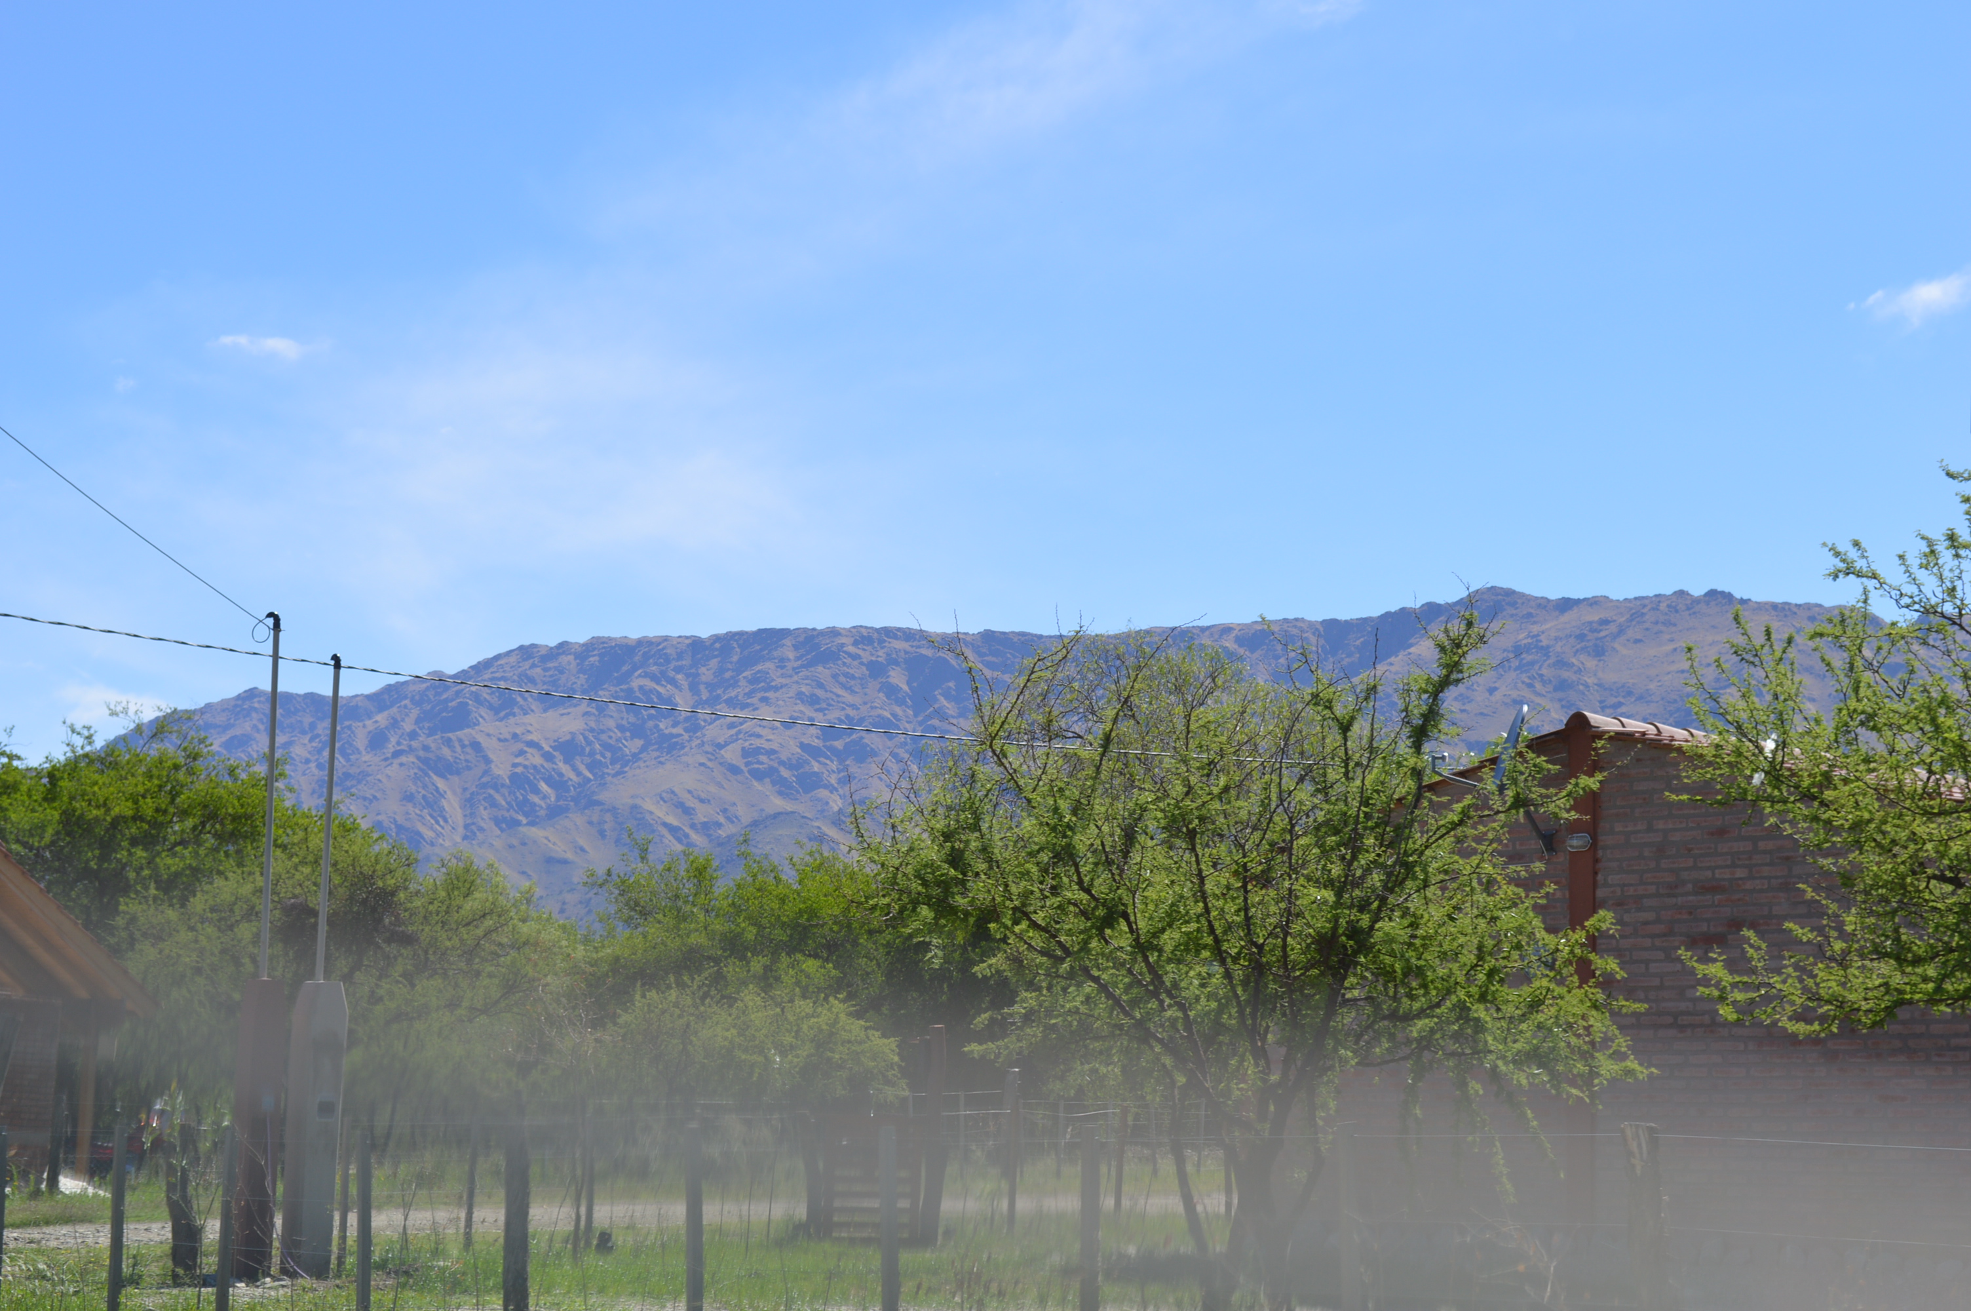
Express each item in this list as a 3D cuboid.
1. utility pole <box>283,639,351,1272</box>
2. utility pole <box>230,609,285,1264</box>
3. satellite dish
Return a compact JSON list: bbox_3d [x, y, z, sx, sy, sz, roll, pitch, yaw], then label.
[{"bbox_3d":[-4.418,2.027,23.800,0.300,4.058,0.270,8,-11,-42],"label":"utility pole"},{"bbox_3d":[-4.748,1.886,23.600,0.290,4.328,0.250,8,-11,-42],"label":"utility pole"},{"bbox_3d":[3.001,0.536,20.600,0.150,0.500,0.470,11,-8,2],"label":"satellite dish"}]

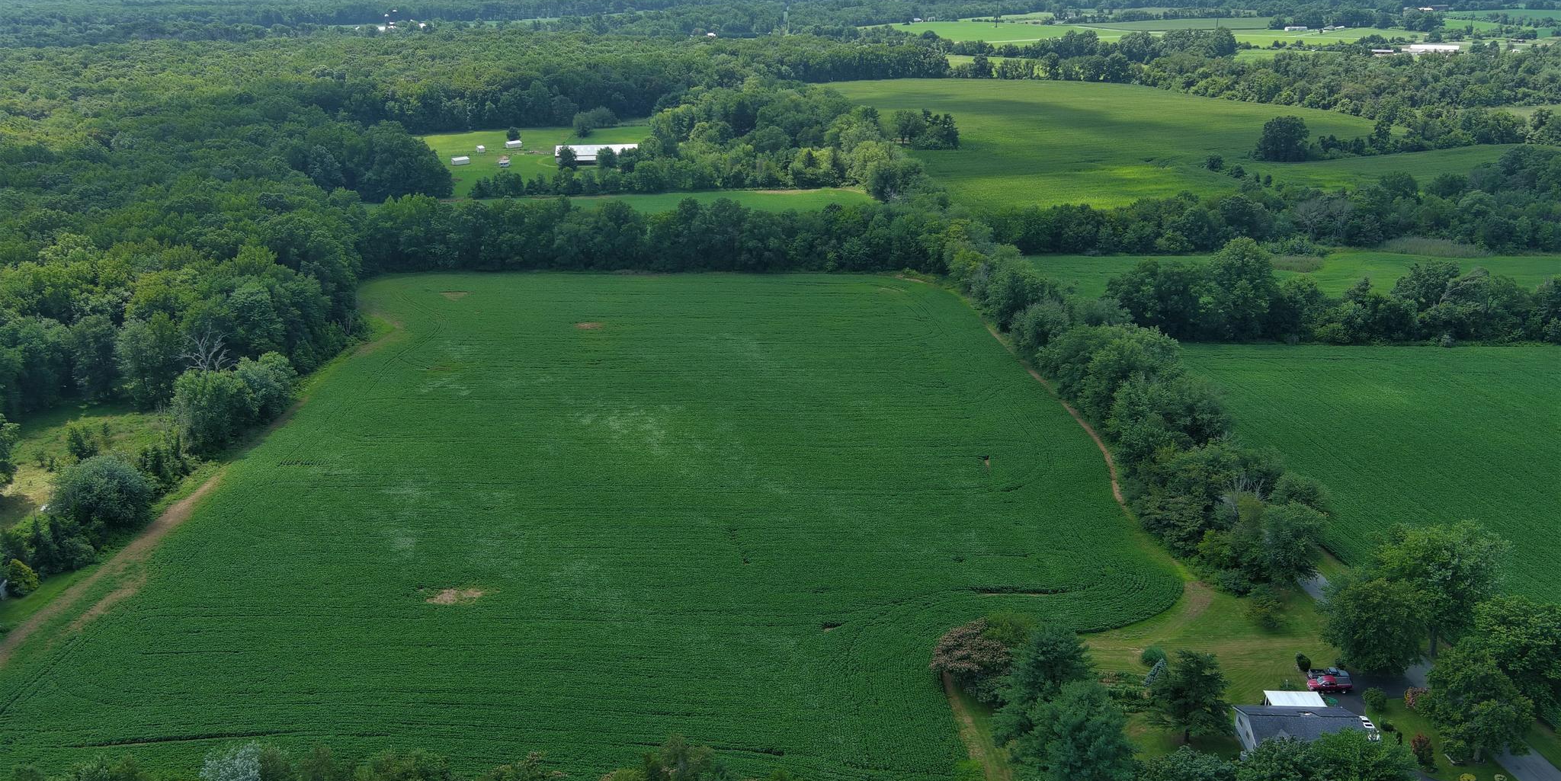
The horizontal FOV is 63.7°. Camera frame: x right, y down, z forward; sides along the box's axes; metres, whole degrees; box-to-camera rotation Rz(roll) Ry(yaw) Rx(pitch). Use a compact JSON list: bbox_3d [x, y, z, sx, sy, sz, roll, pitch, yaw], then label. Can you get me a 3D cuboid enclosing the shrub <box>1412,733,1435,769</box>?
[{"bbox_3d":[75.679,42.373,147.577,2.400,3.400,2.400,0,19,2],"label":"shrub"}]

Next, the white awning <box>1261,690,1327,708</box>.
[{"bbox_3d":[63.977,39.657,156.619,6.800,2.600,3.600,0,19,2],"label":"white awning"}]

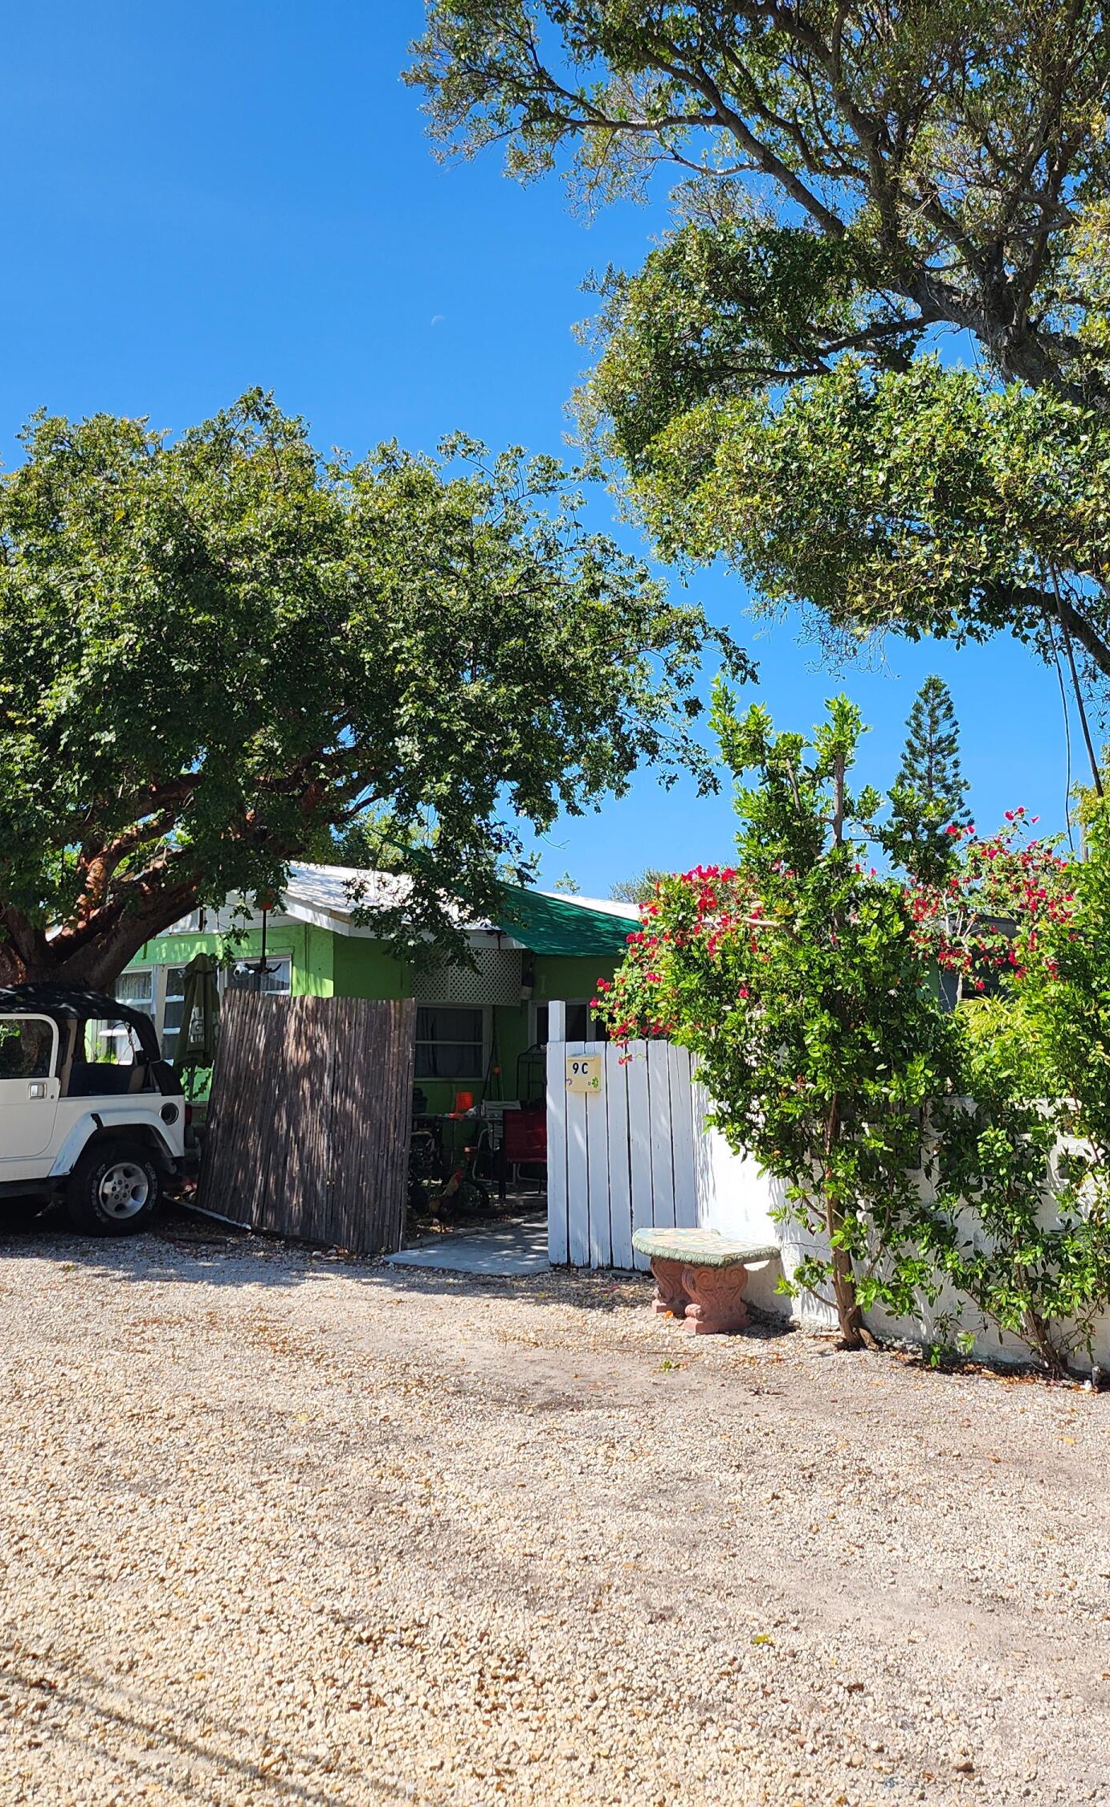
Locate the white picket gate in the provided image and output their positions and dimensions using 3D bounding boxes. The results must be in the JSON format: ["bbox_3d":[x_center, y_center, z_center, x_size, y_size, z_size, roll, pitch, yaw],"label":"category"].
[{"bbox_3d":[0.445,1.617,10.682,1.020,1.410,0.080,-2,-5,24],"label":"white picket gate"}]

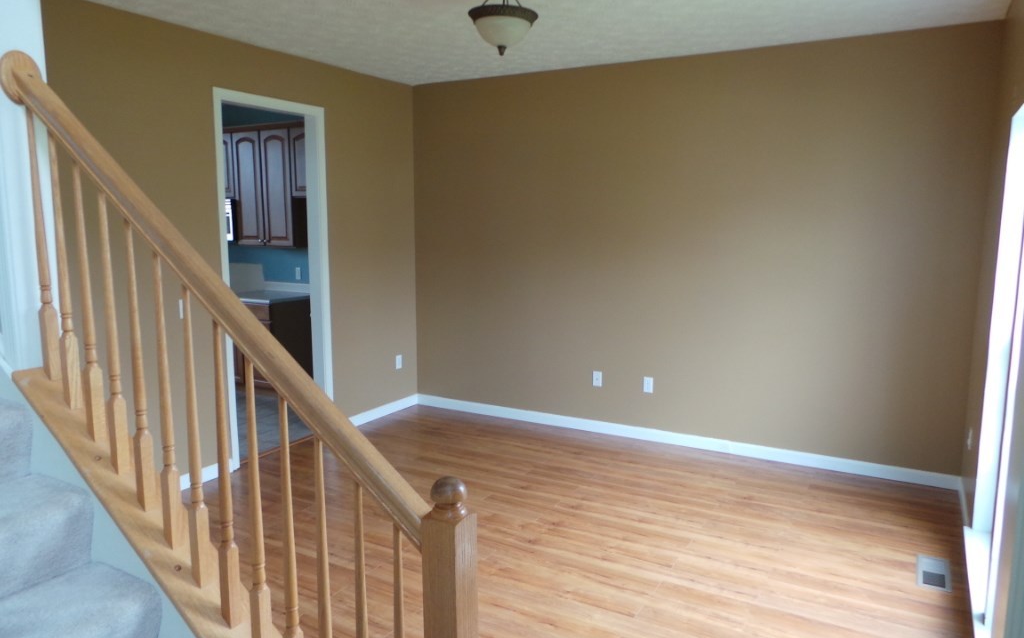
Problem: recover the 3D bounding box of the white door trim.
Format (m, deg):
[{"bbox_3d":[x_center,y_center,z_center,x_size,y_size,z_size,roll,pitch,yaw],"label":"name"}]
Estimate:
[{"bbox_3d":[-1.469,-0.232,4.193,0.130,2.155,0.821,4,9,29],"label":"white door trim"}]

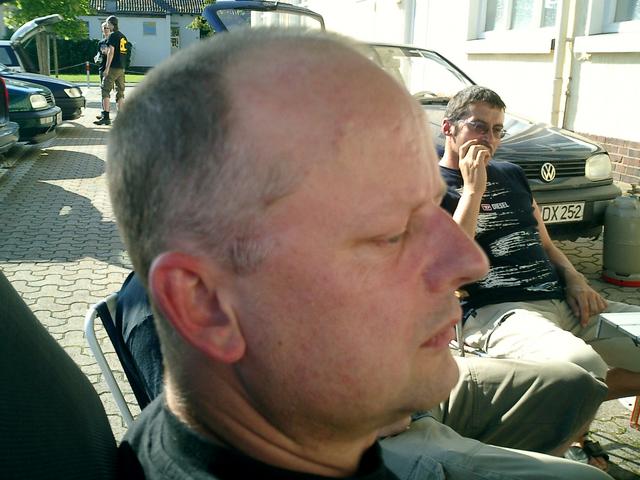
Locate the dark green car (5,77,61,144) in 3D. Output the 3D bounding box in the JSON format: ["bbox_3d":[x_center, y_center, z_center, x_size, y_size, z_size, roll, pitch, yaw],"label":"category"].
[{"bbox_3d":[-5.265,-1.738,8.019,4.020,1.420,1.700,-3,16,-13],"label":"dark green car"}]

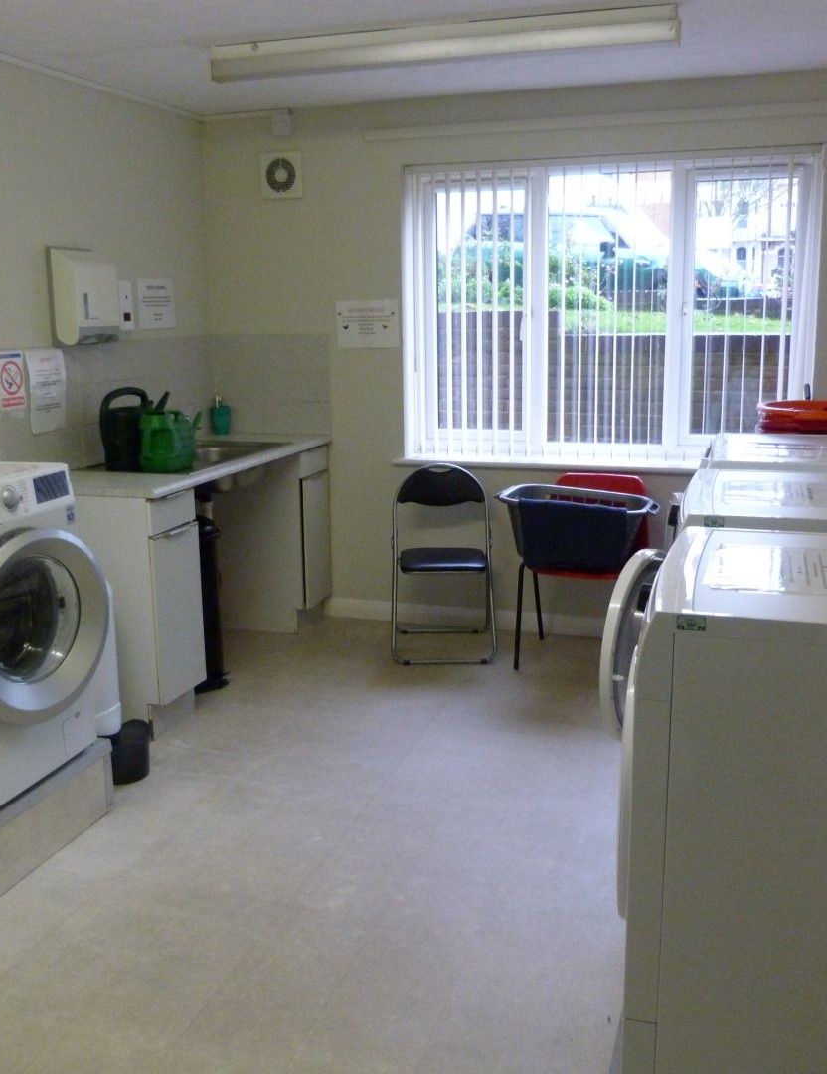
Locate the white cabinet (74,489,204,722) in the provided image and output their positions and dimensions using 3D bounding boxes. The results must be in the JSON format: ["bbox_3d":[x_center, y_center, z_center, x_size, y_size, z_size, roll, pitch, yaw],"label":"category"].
[{"bbox_3d":[-1.113,0.254,3.783,0.575,0.855,0.320,3,13,17],"label":"white cabinet"}]

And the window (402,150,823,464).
[{"bbox_3d":[0.800,-0.953,4.471,1.735,1.310,0.120,3,13,17],"label":"window"}]

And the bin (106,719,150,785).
[{"bbox_3d":[-0.957,0.672,3.394,0.220,0.200,0.220,3,13,17],"label":"bin"}]

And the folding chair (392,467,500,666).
[{"bbox_3d":[0.128,0.107,4.532,0.455,0.795,0.470,-1,12,-2],"label":"folding chair"}]

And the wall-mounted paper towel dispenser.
[{"bbox_3d":[-1.252,-0.917,3.957,0.120,0.360,0.275,3,13,17],"label":"wall-mounted paper towel dispenser"}]

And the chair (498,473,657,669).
[{"bbox_3d":[0.752,0.141,4.372,0.550,0.785,0.500,4,13,20],"label":"chair"}]

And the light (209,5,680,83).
[{"bbox_3d":[0.064,-1.605,3.385,1.570,0.102,0.110,3,13,17],"label":"light"}]

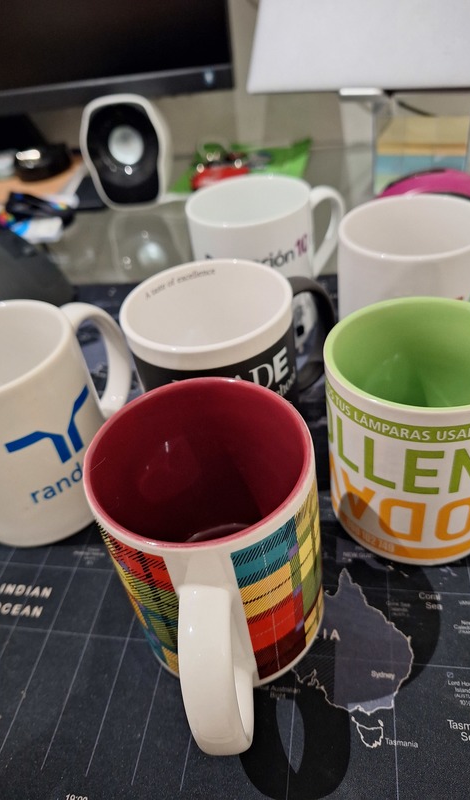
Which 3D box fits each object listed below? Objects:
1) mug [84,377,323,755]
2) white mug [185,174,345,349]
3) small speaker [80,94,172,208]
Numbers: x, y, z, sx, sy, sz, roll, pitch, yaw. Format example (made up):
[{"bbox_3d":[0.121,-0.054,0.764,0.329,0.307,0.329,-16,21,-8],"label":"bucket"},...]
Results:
[{"bbox_3d":[-0.006,0.071,0.211,0.085,0.101,0.121,-6,40,5],"label":"mug"},{"bbox_3d":[0.030,-0.107,0.403,0.123,0.100,0.089,-26,42,-18],"label":"white mug"},{"bbox_3d":[-0.119,-0.300,0.620,0.093,0.117,0.088,-3,40,8],"label":"small speaker"}]

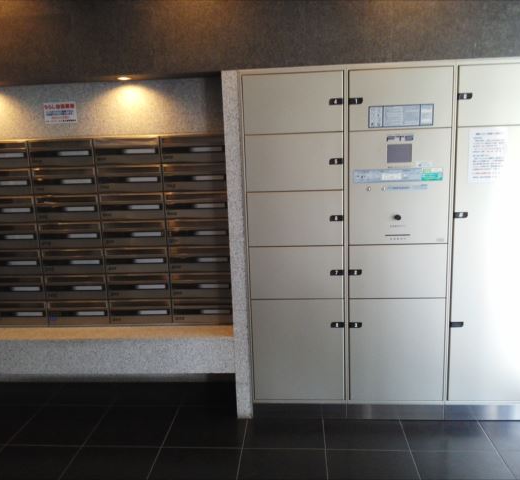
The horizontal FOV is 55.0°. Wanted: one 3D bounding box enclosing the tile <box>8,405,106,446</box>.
[{"bbox_3d":[-1.062,1.001,2.694,0.399,0.010,0.401,-1,10,4],"label":"tile"}]

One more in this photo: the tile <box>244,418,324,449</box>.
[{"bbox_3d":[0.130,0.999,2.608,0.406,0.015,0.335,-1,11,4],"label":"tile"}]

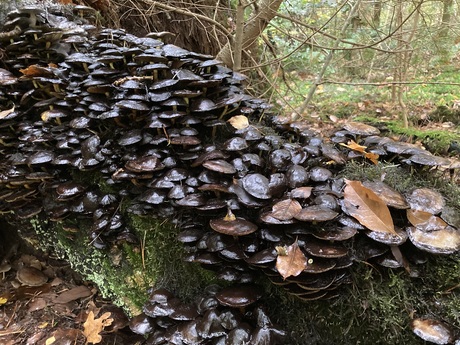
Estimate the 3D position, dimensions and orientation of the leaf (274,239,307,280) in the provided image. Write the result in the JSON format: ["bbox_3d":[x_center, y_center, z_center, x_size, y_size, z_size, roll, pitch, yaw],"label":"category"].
[{"bbox_3d":[0.105,0.149,0.630,0.049,0.018,0.074,21,60,17],"label":"leaf"}]

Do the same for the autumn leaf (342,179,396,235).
[{"bbox_3d":[0.245,0.059,0.662,0.068,0.022,0.139,-18,52,-11],"label":"autumn leaf"}]

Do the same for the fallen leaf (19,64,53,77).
[{"bbox_3d":[-0.572,-0.300,1.100,0.100,0.028,0.060,0,30,0],"label":"fallen leaf"}]

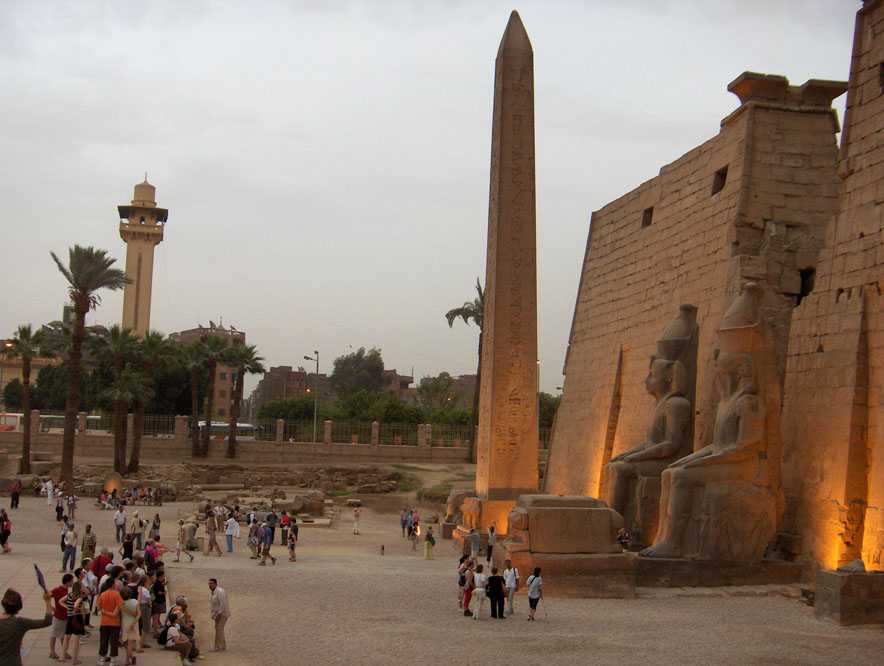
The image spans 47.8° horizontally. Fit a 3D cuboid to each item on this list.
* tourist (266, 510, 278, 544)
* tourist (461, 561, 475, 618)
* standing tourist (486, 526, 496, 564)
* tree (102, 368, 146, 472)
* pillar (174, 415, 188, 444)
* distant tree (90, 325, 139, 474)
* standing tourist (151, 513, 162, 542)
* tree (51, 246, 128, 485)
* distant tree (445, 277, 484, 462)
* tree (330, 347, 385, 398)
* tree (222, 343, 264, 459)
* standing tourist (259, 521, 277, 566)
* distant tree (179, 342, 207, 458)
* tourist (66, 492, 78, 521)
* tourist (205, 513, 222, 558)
[{"bbox_3d":[-8.037,9.222,47.300,0.540,1.660,0.380,0,-6,11],"label":"tourist"},{"bbox_3d":[0.780,7.827,30.500,0.420,1.670,0.500,4,-8,-21],"label":"tourist"},{"bbox_3d":[2.350,9.969,47.029,0.500,1.670,0.360,5,-8,-30],"label":"standing tourist"},{"bbox_3d":[-23.870,6.653,75.000,3.300,7.948,3.300,1,-8,0],"label":"tree"},{"bbox_3d":[-22.457,8.319,86.000,1.100,2.550,1.100,3,-6,-15],"label":"pillar"},{"bbox_3d":[-27.043,5.466,82.000,4.100,12.300,4.100,4,-6,-18],"label":"distant tree"},{"bbox_3d":[-11.721,8.240,41.000,0.500,1.640,0.360,2,-6,-6],"label":"standing tourist"},{"bbox_3d":[-24.697,2.543,69.500,5.300,16.900,5.100,3,-6,-21],"label":"tree"},{"bbox_3d":[3.705,3.512,96.000,6.600,18.000,6.400,1,-6,2],"label":"distant tree"},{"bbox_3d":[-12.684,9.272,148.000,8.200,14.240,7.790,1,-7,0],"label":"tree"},{"bbox_3d":[-18.939,6.360,94.000,4.000,10.900,4.000,3,-6,-11],"label":"tree"},{"bbox_3d":[-6.909,8.384,39.500,0.680,1.690,0.500,3,-8,-11],"label":"standing tourist"},{"bbox_3d":[-23.962,6.447,96.000,3.400,11.070,3.230,1,-7,0],"label":"distant tree"},{"bbox_3d":[-21.483,10.105,58.000,0.520,1.600,0.400,2,-6,0],"label":"tourist"},{"bbox_3d":[-9.320,8.201,40.600,0.650,1.760,0.520,1,-6,6],"label":"tourist"}]

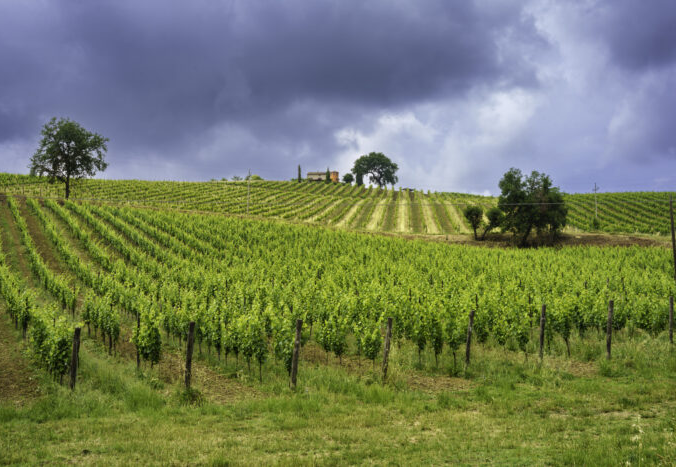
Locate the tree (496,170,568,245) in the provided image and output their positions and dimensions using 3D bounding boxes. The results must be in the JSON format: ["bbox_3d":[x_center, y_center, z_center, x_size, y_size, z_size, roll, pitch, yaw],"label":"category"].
[{"bbox_3d":[28.610,-3.770,115.000,10.300,11.700,9.600,0,-2,0],"label":"tree"}]

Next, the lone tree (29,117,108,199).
[{"bbox_3d":[-43.310,-12.130,125.000,12.800,13.300,12.200,0,-2,0],"label":"lone tree"}]

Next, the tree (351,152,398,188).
[{"bbox_3d":[14.170,-24.340,302.000,18.400,14.200,17.000,0,-2,0],"label":"tree"}]

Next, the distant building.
[{"bbox_3d":[-6.020,-22.380,312.000,11.000,5.000,7.000,-1,-2,22],"label":"distant building"}]

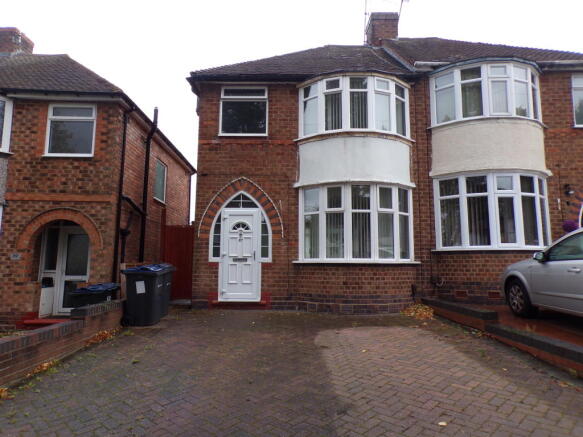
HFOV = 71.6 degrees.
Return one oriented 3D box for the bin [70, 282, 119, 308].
[{"bbox_3d":[-3.800,1.850,7.760,0.730,1.070,0.580,0,-8,0],"label":"bin"}]

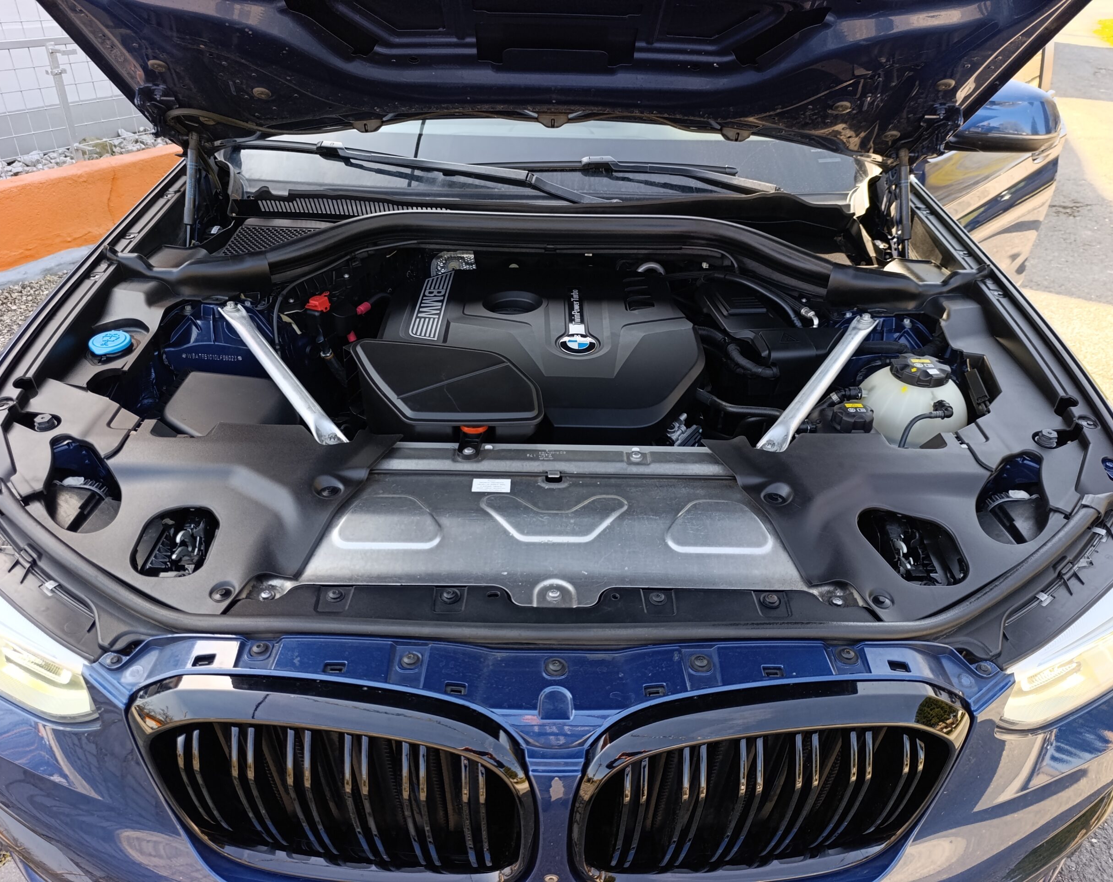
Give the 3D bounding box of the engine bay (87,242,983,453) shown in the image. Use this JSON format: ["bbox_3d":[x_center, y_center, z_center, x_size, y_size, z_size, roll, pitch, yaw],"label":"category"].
[{"bbox_3d":[-0.030,-0.115,1.290,1.330,0.320,0.570,1,33,-2],"label":"engine bay"}]

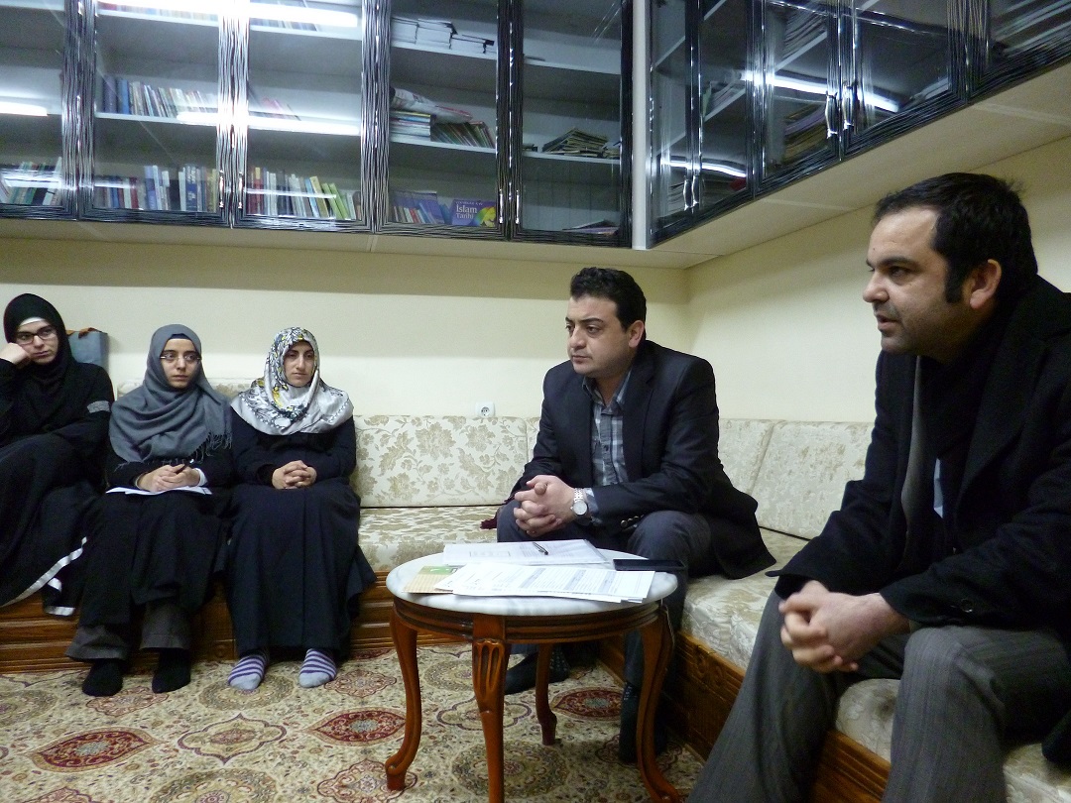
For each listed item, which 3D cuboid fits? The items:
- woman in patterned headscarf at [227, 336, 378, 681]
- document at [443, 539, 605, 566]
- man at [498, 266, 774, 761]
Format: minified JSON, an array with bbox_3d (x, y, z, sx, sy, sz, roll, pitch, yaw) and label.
[{"bbox_3d":[-0.800,0.285,2.530,0.490,1.100,0.770,0,0,-15],"label":"woman in patterned headscarf"},{"bbox_3d":[-0.030,0.321,1.575,0.318,0.010,0.222,0,0,-7],"label":"document"},{"bbox_3d":[0.300,0.230,2.050,0.590,1.170,0.700,1,0,45],"label":"man"}]

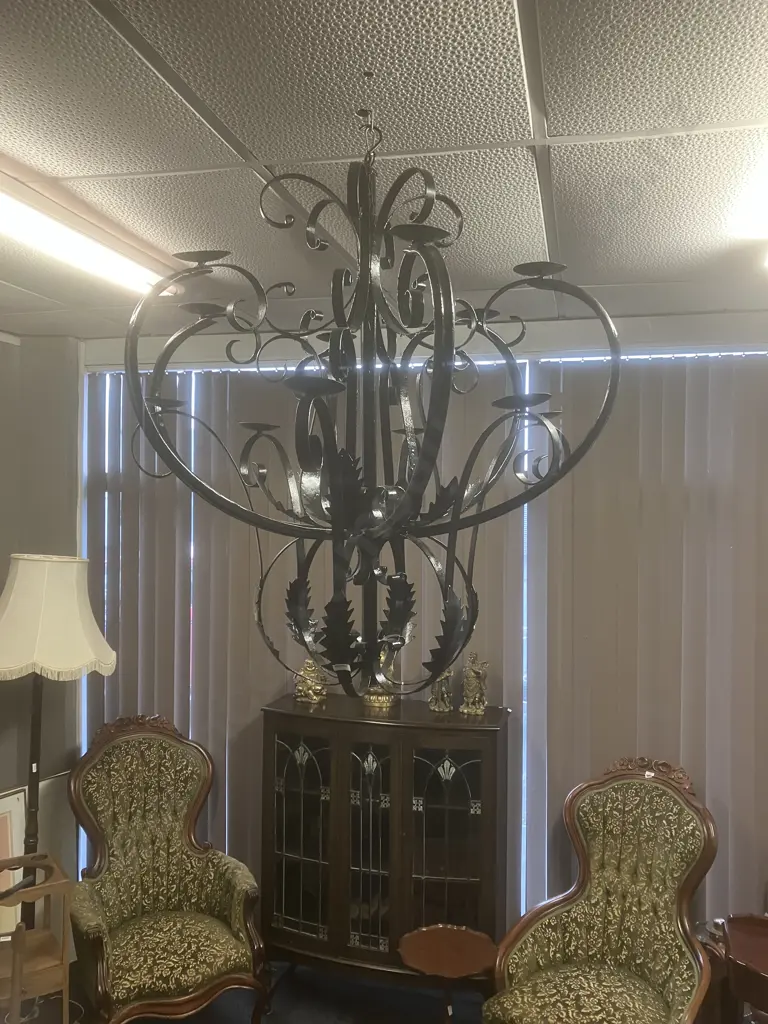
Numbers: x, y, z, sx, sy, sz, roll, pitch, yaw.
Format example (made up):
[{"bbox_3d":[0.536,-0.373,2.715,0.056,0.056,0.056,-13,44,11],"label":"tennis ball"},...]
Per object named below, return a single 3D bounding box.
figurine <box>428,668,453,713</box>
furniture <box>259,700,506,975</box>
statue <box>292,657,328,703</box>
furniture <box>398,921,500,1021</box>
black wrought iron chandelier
[{"bbox_3d":[0.230,0.700,3.359,0.095,0.200,0.075,1,1,13],"label":"figurine"},{"bbox_3d":[-0.003,1.423,3.345,0.970,1.250,0.340,1,1,13],"label":"furniture"},{"bbox_3d":[-0.310,0.705,3.507,0.130,0.170,0.095,1,1,13],"label":"statue"},{"bbox_3d":[0.222,1.787,2.866,0.352,0.550,0.352,1,1,13],"label":"furniture"},{"bbox_3d":[-0.034,-0.209,1.544,0.920,1.060,0.880,1,1,13],"label":"black wrought iron chandelier"}]

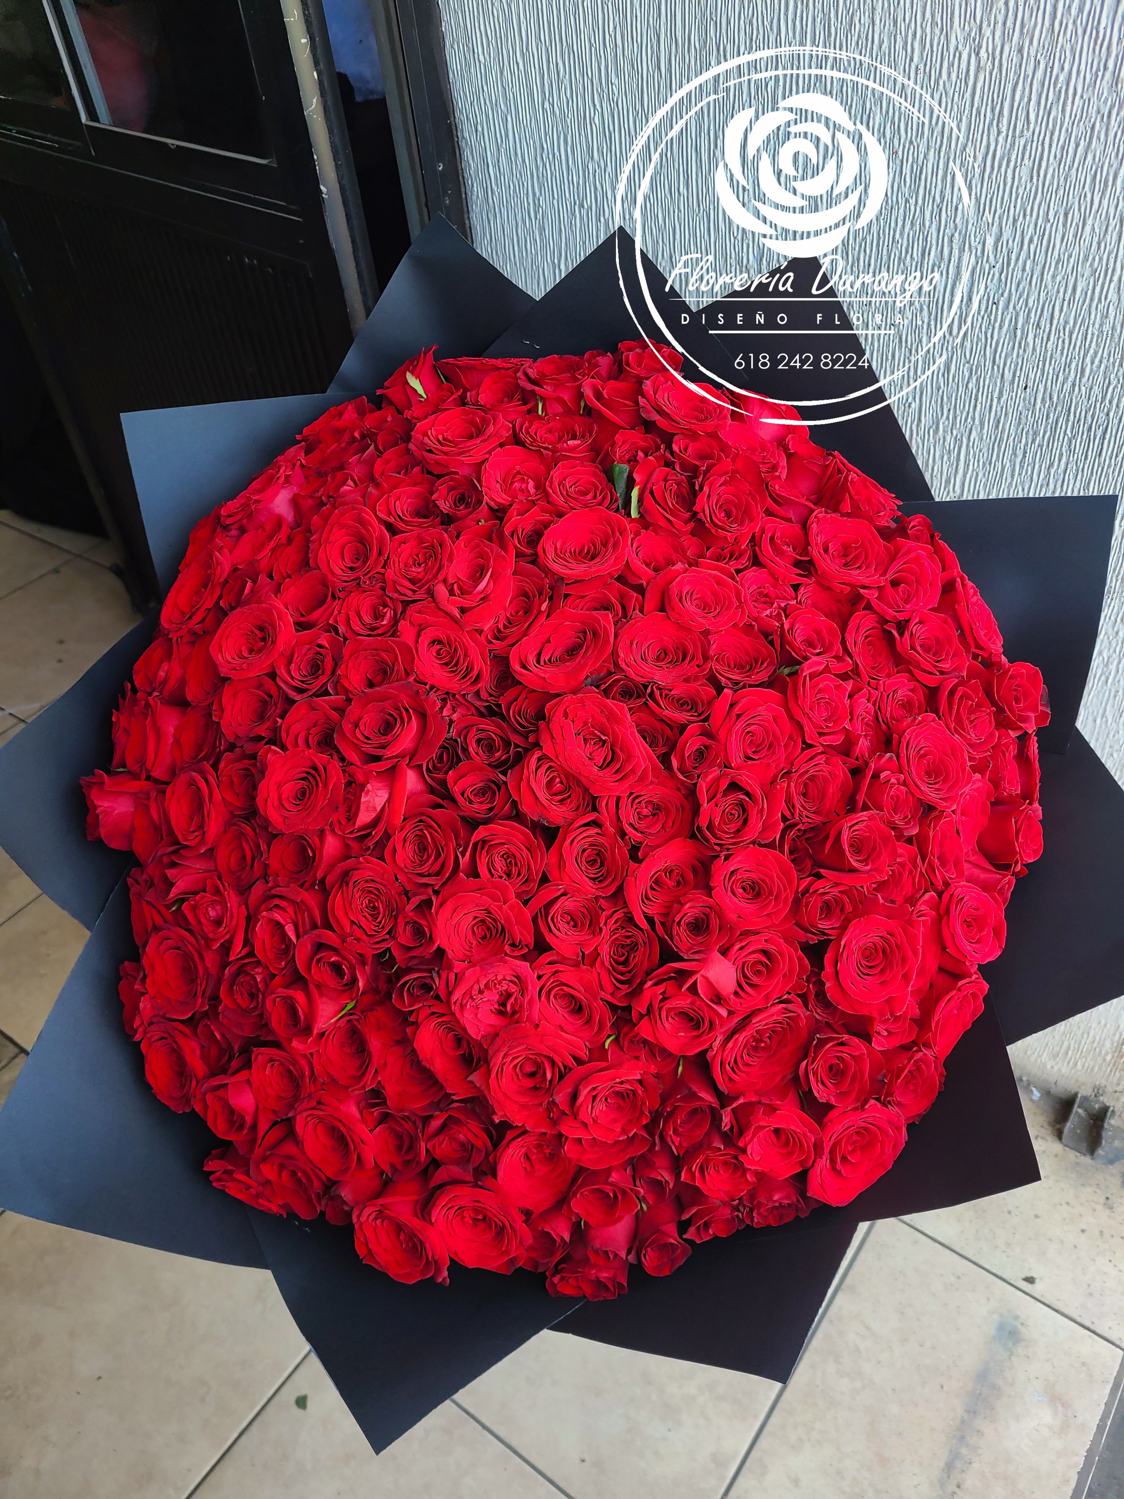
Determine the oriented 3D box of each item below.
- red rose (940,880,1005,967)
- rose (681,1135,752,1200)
[{"bbox_3d":[0.321,0.139,0.890,0.060,0.060,0.045,-33,6,-26],"label":"red rose"},{"bbox_3d":[0.114,0.308,0.835,0.052,0.052,0.041,-4,14,3],"label":"rose"}]

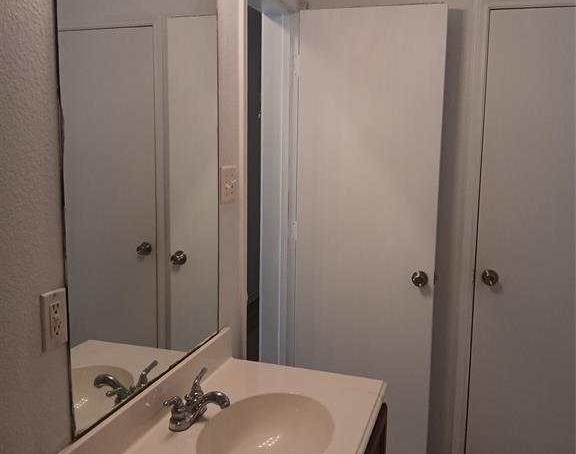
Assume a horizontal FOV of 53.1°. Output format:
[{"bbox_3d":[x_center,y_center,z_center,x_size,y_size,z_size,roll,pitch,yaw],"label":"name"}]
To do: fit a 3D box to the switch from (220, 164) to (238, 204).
[{"bbox_3d":[-0.186,-0.137,1.902,0.014,0.115,0.117,3,9,18],"label":"switch"}]

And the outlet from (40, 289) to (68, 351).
[{"bbox_3d":[-0.455,0.183,1.135,0.009,0.114,0.071,3,9,18],"label":"outlet"}]

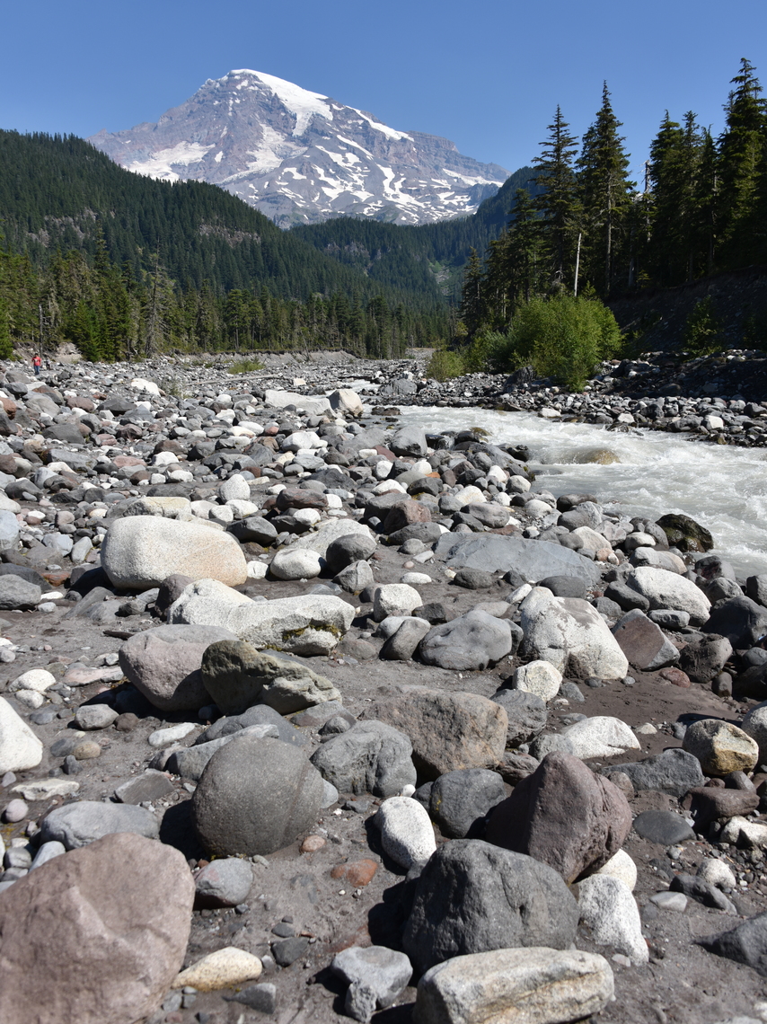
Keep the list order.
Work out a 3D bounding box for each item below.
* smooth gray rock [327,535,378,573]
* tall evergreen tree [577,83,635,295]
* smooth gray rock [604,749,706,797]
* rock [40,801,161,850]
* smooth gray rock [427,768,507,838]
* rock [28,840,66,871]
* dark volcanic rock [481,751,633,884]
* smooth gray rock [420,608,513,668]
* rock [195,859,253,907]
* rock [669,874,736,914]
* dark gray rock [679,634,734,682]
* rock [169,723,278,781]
[{"bbox_3d":[-0.221,0.297,6.293,0.360,0.283,0.306,0,9,0],"label":"smooth gray rock"},{"bbox_3d":[21.214,-29.962,83.484,5.366,18.937,5.366,0,9,0],"label":"tall evergreen tree"},{"bbox_3d":[1.004,0.981,3.370,0.382,0.132,0.248,0,9,0],"label":"smooth gray rock"},{"bbox_3d":[-0.865,0.977,2.743,0.356,0.148,0.231,0,9,0],"label":"rock"},{"bbox_3d":[0.274,0.928,2.847,0.248,0.216,0.211,0,9,0],"label":"smooth gray rock"},{"bbox_3d":[-0.927,0.967,2.472,0.111,0.114,0.122,-5,10,-30],"label":"rock"},{"bbox_3d":[0.501,0.883,2.586,0.411,0.373,0.350,0,9,0],"label":"dark volcanic rock"},{"bbox_3d":[0.401,0.629,4.370,0.455,0.290,0.341,0,9,0],"label":"smooth gray rock"},{"bbox_3d":[-0.478,1.099,2.657,0.179,0.107,0.152,0,9,0],"label":"rock"},{"bbox_3d":[0.835,0.998,2.343,0.176,0.081,0.079,7,11,37],"label":"rock"},{"bbox_3d":[1.440,0.653,3.992,0.230,0.211,0.195,0,9,0],"label":"dark gray rock"},{"bbox_3d":[-0.536,0.827,3.052,0.405,0.186,0.194,-5,10,-30],"label":"rock"}]

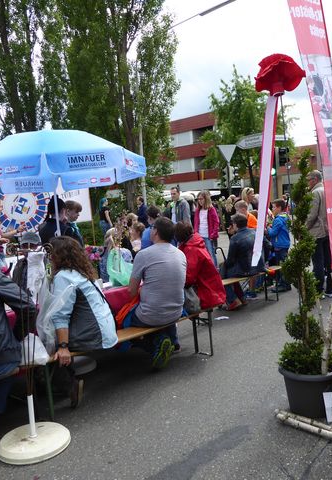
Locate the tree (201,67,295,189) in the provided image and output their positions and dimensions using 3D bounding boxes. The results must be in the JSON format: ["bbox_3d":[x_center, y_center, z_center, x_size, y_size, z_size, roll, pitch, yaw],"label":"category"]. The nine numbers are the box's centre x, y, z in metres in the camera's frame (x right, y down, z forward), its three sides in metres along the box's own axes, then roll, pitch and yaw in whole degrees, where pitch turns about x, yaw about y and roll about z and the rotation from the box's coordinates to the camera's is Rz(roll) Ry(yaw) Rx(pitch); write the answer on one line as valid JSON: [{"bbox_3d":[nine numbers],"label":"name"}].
[{"bbox_3d":[4.305,-4.474,23.000,4.700,8.320,4.700,-5,3,0],"label":"tree"}]

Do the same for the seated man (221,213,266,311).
[{"bbox_3d":[0.893,0.291,6.082,0.500,1.280,0.680,-7,6,-38],"label":"seated man"}]

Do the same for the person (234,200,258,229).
[{"bbox_3d":[1.300,0.146,7.600,0.680,1.360,0.500,-4,4,18],"label":"person"}]

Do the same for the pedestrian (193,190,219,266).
[{"bbox_3d":[0.703,0.064,7.251,0.500,1.680,0.320,-3,4,24],"label":"pedestrian"}]

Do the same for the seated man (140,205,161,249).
[{"bbox_3d":[-0.050,0.368,5.550,0.520,1.380,0.720,-7,4,-30],"label":"seated man"}]

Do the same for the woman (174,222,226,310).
[{"bbox_3d":[0.170,0.499,4.730,0.740,1.360,0.540,-2,5,41],"label":"woman"}]

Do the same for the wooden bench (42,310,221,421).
[{"bbox_3d":[-0.242,0.930,3.829,2.100,0.480,0.260,-7,6,-43],"label":"wooden bench"}]

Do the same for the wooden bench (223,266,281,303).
[{"bbox_3d":[0.950,0.770,6.430,0.250,0.480,2.200,-2,5,44],"label":"wooden bench"}]

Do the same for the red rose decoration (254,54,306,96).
[{"bbox_3d":[0.743,-1.068,3.000,0.340,0.250,0.340,-5,4,0],"label":"red rose decoration"}]

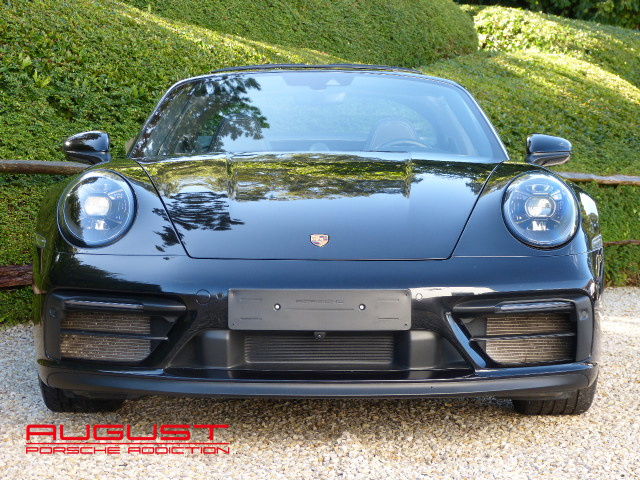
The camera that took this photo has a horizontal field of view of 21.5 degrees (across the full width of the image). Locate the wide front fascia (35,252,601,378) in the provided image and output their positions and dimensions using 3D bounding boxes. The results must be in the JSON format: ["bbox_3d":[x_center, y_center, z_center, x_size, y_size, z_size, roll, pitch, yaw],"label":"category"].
[{"bbox_3d":[-0.005,0.220,5.080,1.800,0.365,0.560,0,0,0],"label":"wide front fascia"}]

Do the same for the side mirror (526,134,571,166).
[{"bbox_3d":[0.887,-0.346,6.500,0.185,0.135,0.130,0,0,0],"label":"side mirror"}]

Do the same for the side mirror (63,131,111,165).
[{"bbox_3d":[-0.898,-0.353,6.500,0.185,0.135,0.130,0,0,0],"label":"side mirror"}]

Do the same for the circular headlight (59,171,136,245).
[{"bbox_3d":[-0.692,-0.098,5.230,0.240,0.237,0.200,0,0,0],"label":"circular headlight"}]

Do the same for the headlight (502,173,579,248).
[{"bbox_3d":[0.685,-0.092,5.230,0.240,0.237,0.200,0,0,0],"label":"headlight"}]

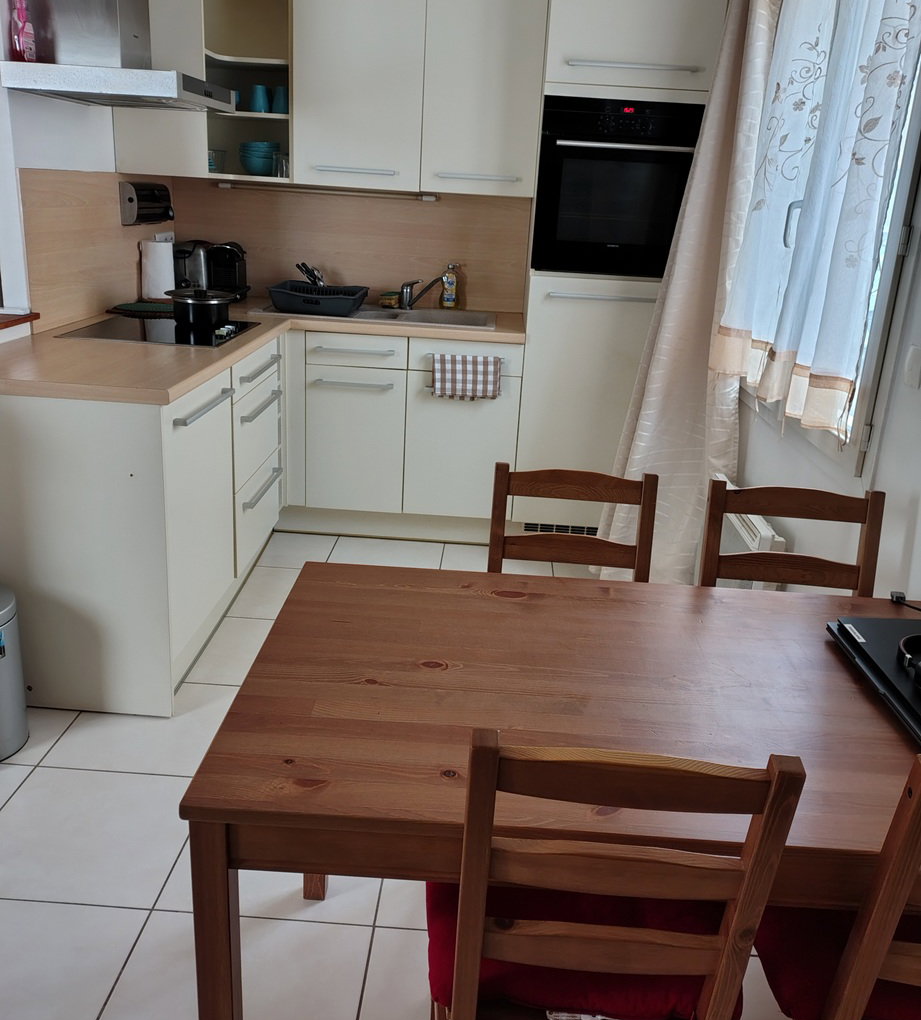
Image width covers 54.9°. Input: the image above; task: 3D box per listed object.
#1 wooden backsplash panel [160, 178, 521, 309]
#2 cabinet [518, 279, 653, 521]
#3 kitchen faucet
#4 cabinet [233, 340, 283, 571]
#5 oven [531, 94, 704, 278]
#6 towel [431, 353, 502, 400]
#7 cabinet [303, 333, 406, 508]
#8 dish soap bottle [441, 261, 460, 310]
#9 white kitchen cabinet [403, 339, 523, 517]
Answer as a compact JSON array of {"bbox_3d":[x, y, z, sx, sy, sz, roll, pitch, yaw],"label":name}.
[{"bbox_3d":[-0.486,-1.174,3.941,1.561,0.507,0.020,4,19,1],"label":"wooden backsplash panel"},{"bbox_3d":[0.549,-0.497,3.784,0.597,0.989,0.570,4,19,1],"label":"cabinet"},{"bbox_3d":[-0.153,-0.944,3.871,0.230,0.153,0.055,12,21,24],"label":"kitchen faucet"},{"bbox_3d":[-1.010,-0.226,3.147,0.591,0.729,0.579,4,19,1],"label":"cabinet"},{"bbox_3d":[0.594,-1.260,3.504,0.595,0.601,0.555,4,19,1],"label":"oven"},{"bbox_3d":[0.022,-0.518,3.462,0.269,0.174,0.050,4,19,1],"label":"towel"},{"bbox_3d":[-0.410,-0.437,3.849,0.403,0.729,0.570,4,19,1],"label":"cabinet"},{"bbox_3d":[-0.051,-0.990,3.932,0.076,0.204,0.050,4,19,1],"label":"dish soap bottle"},{"bbox_3d":[0.018,-0.409,3.839,0.449,0.729,0.570,4,19,1],"label":"white kitchen cabinet"}]

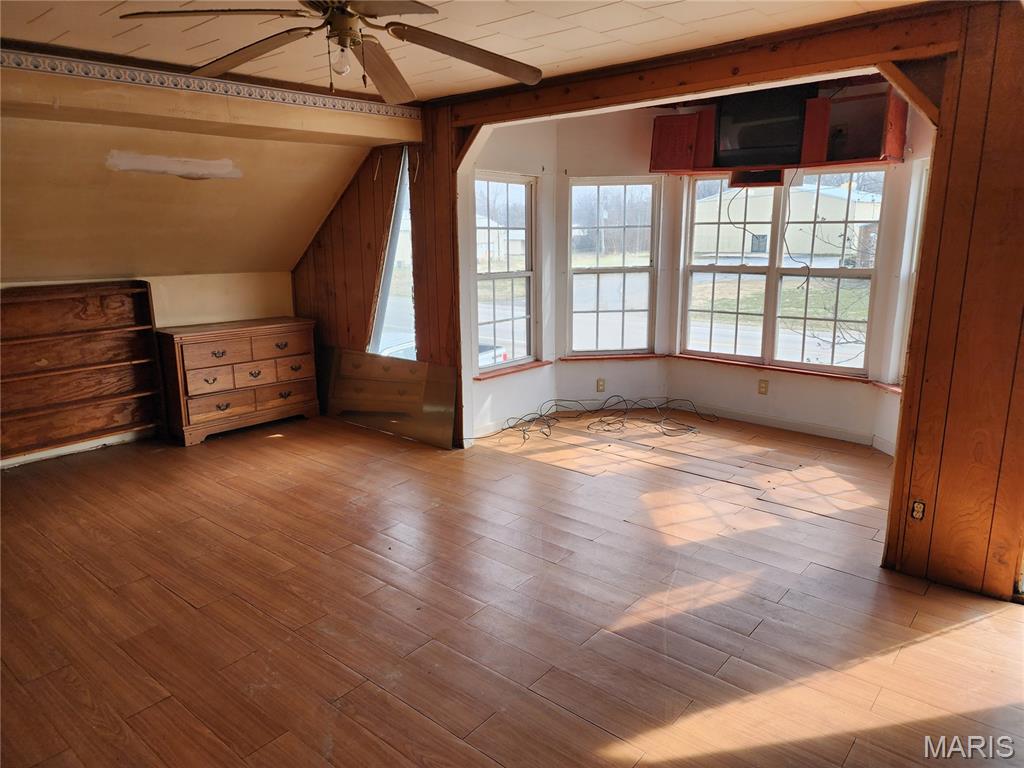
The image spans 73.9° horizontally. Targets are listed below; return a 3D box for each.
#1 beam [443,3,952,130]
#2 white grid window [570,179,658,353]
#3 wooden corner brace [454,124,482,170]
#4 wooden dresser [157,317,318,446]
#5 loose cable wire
[{"bbox_3d":[0.684,-1.545,3.512,2.770,0.165,0.130,10,16,39],"label":"beam"},{"bbox_3d":[0.854,-0.971,5.695,0.770,1.460,0.100,-2,12,-6],"label":"white grid window"},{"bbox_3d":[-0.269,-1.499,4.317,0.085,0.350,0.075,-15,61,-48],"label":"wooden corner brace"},{"bbox_3d":[-2.164,-0.059,5.450,0.420,0.805,1.150,11,17,42],"label":"wooden dresser"},{"bbox_3d":[0.607,0.259,5.372,1.870,0.170,0.850,-2,12,-5],"label":"loose cable wire"}]

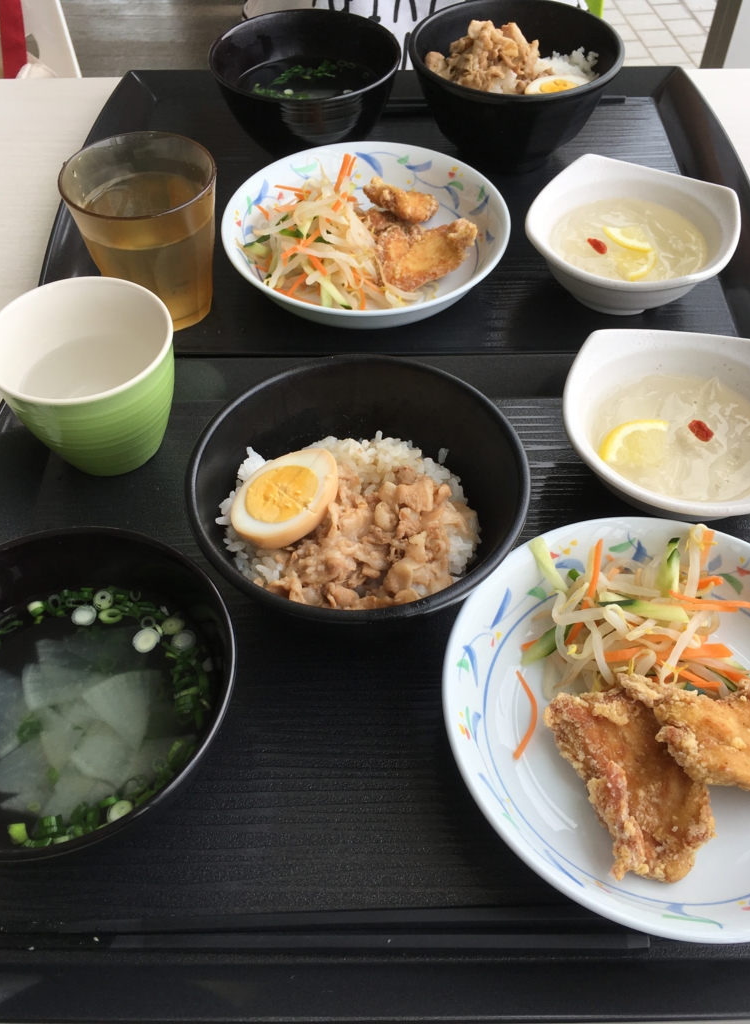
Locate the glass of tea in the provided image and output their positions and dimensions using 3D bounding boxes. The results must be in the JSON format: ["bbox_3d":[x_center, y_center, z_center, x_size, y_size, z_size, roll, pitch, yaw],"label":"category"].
[{"bbox_3d":[-0.125,-0.152,0.486,0.081,0.086,0.081,0,53,0],"label":"glass of tea"}]

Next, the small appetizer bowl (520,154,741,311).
[{"bbox_3d":[0.146,-0.150,0.503,0.113,0.056,0.114,21,56,15],"label":"small appetizer bowl"}]

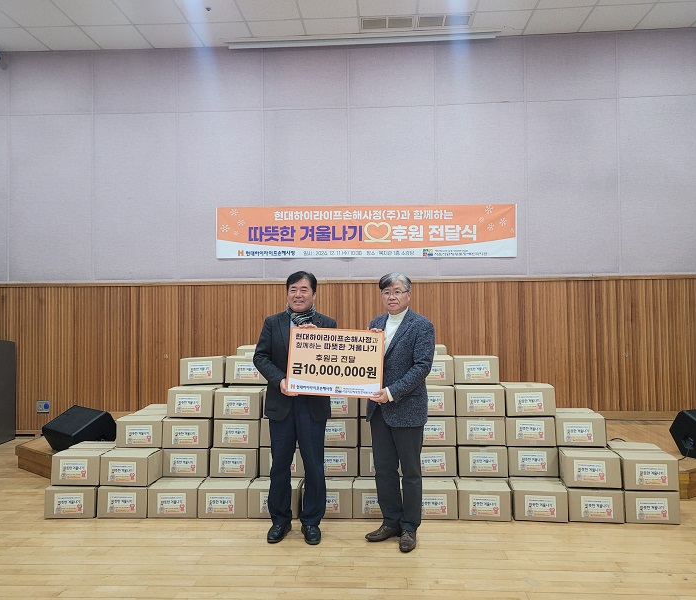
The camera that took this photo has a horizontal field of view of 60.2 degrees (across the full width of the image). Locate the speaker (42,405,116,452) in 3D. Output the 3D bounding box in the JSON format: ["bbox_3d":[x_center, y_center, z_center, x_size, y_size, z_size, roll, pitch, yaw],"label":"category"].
[{"bbox_3d":[-2.410,1.187,5.435,0.600,0.379,0.430,-2,-2,41],"label":"speaker"}]

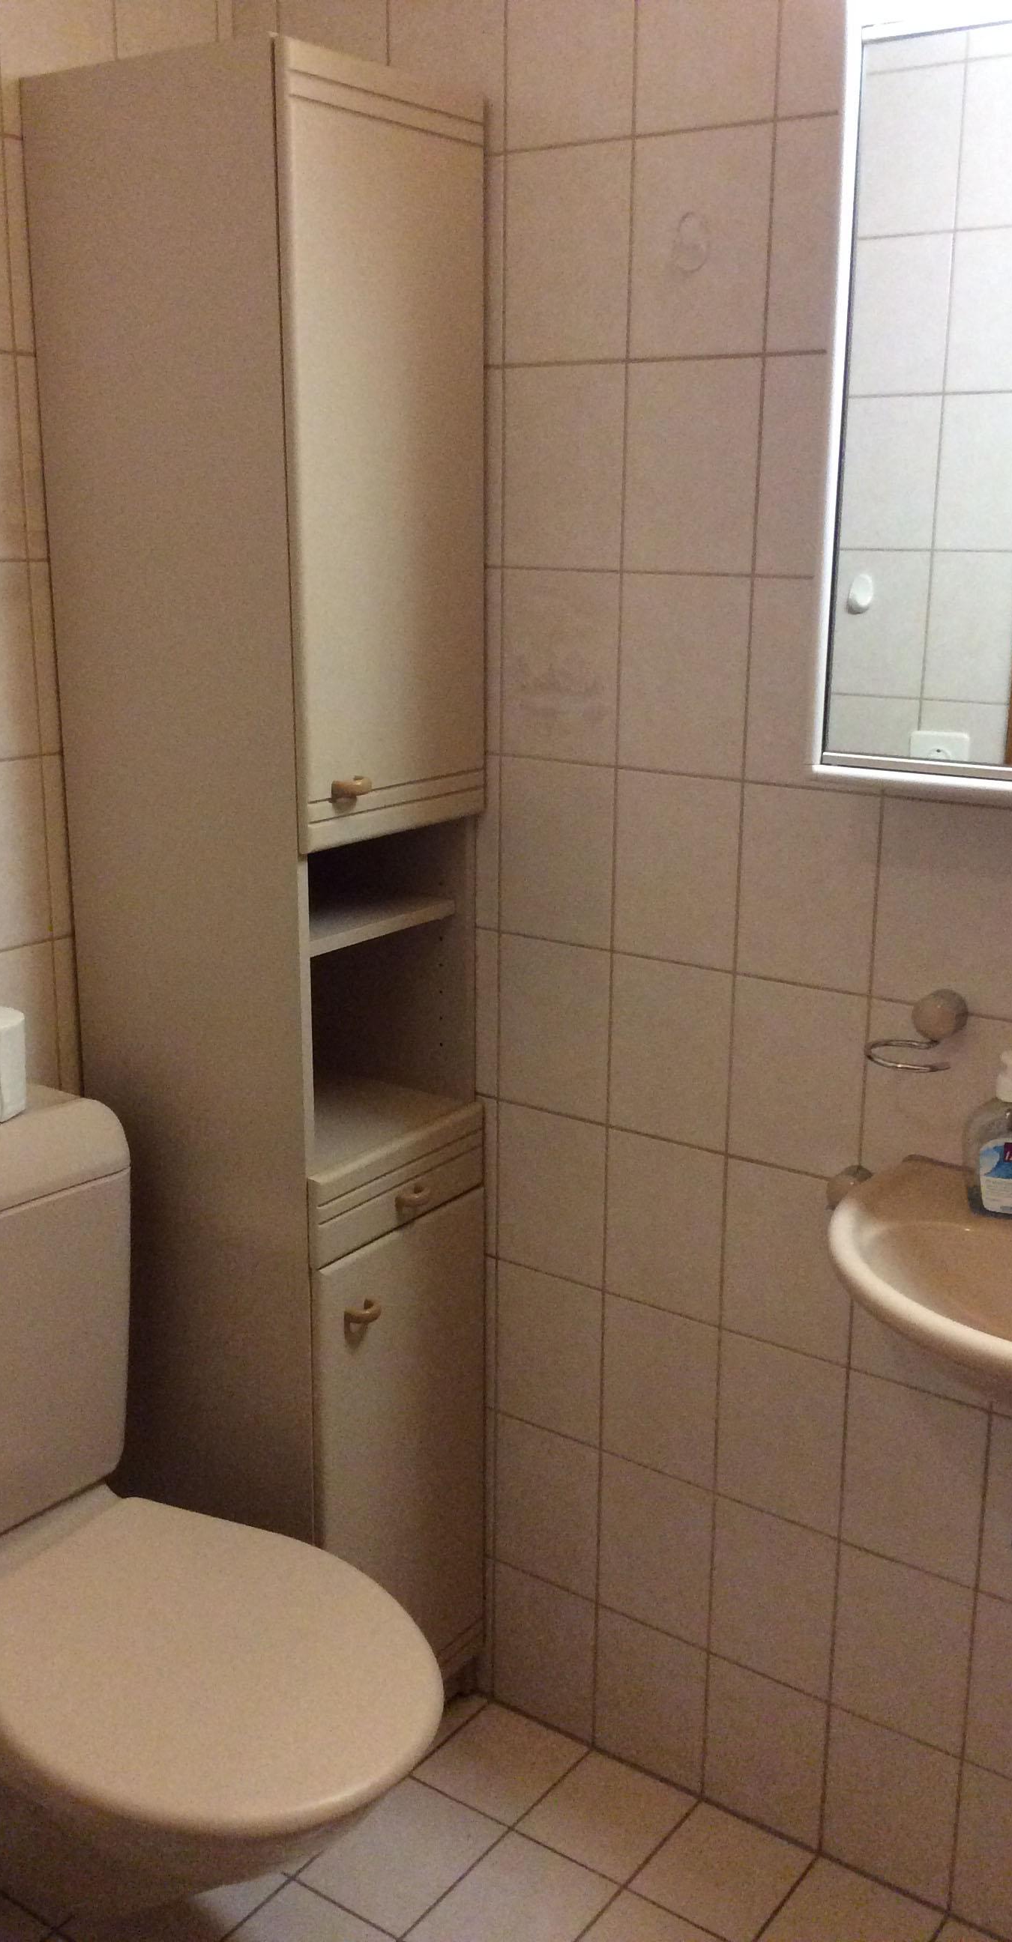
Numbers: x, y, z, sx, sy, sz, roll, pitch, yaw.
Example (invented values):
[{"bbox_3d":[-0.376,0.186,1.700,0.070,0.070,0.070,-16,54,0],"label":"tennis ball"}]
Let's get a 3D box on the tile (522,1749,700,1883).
[{"bbox_3d":[0.119,0.982,2.082,0.150,0.010,0.171,11,18,34],"label":"tile"}]

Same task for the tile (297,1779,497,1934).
[{"bbox_3d":[-0.114,0.993,2.011,0.149,0.010,0.201,11,18,34],"label":"tile"}]

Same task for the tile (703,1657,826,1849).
[{"bbox_3d":[0.296,0.886,2.041,0.150,0.197,0.010,11,18,34],"label":"tile"}]

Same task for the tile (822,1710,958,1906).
[{"bbox_3d":[0.419,0.910,1.955,0.150,0.197,0.010,11,18,34],"label":"tile"}]

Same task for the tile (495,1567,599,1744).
[{"bbox_3d":[0.050,0.835,2.200,0.148,0.197,0.009,11,18,35],"label":"tile"}]

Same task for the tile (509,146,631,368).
[{"bbox_3d":[0.063,-0.712,1.786,0.148,0.197,0.009,11,18,35],"label":"tile"}]

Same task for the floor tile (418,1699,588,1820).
[{"bbox_3d":[-0.004,0.955,2.157,0.149,0.010,0.169,11,18,34],"label":"floor tile"}]

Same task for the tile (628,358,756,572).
[{"bbox_3d":[0.184,-0.496,1.764,0.150,0.199,0.010,11,18,34],"label":"tile"}]

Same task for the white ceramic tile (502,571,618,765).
[{"bbox_3d":[0.059,-0.324,1.892,0.149,0.198,0.010,11,18,34],"label":"white ceramic tile"}]

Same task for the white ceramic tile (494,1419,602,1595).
[{"bbox_3d":[0.051,0.641,2.148,0.148,0.197,0.009,11,18,35],"label":"white ceramic tile"}]

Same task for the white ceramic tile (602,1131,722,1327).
[{"bbox_3d":[0.178,0.281,1.971,0.150,0.199,0.010,11,18,34],"label":"white ceramic tile"}]

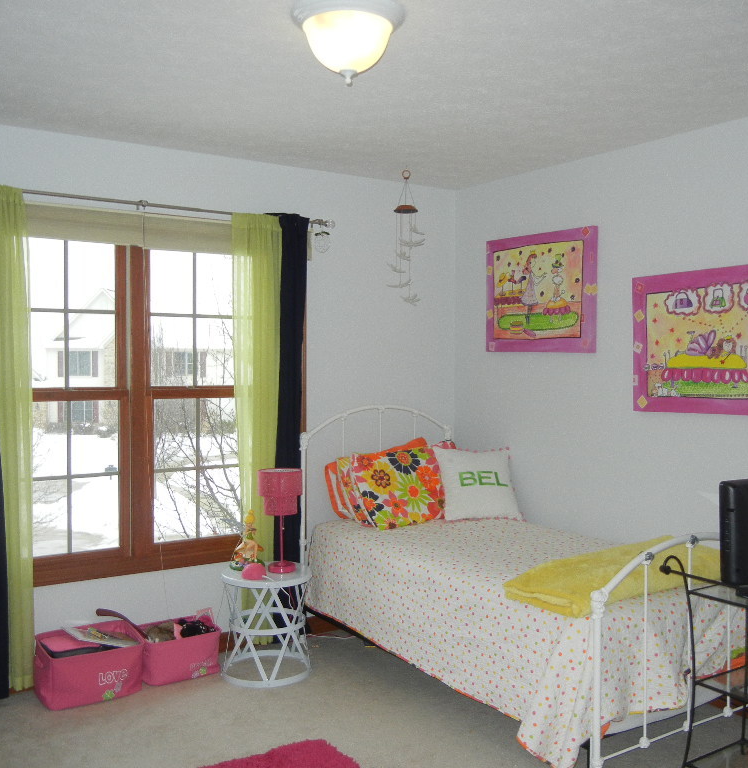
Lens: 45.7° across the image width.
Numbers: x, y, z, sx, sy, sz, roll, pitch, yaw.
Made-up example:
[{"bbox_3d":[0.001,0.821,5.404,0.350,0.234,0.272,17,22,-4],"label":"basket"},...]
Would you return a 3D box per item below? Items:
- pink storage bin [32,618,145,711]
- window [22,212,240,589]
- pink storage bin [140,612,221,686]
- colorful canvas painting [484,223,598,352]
[{"bbox_3d":[-1.228,1.225,3.842,0.385,0.238,0.310,-1,2,-33],"label":"pink storage bin"},{"bbox_3d":[-1.122,0.054,4.142,1.830,1.670,0.100,-1,2,-34],"label":"window"},{"bbox_3d":[-0.915,1.226,4.045,0.360,0.224,0.290,-1,2,-33],"label":"pink storage bin"},{"bbox_3d":[0.853,-0.467,4.599,0.036,0.610,0.763,-1,2,-34],"label":"colorful canvas painting"}]

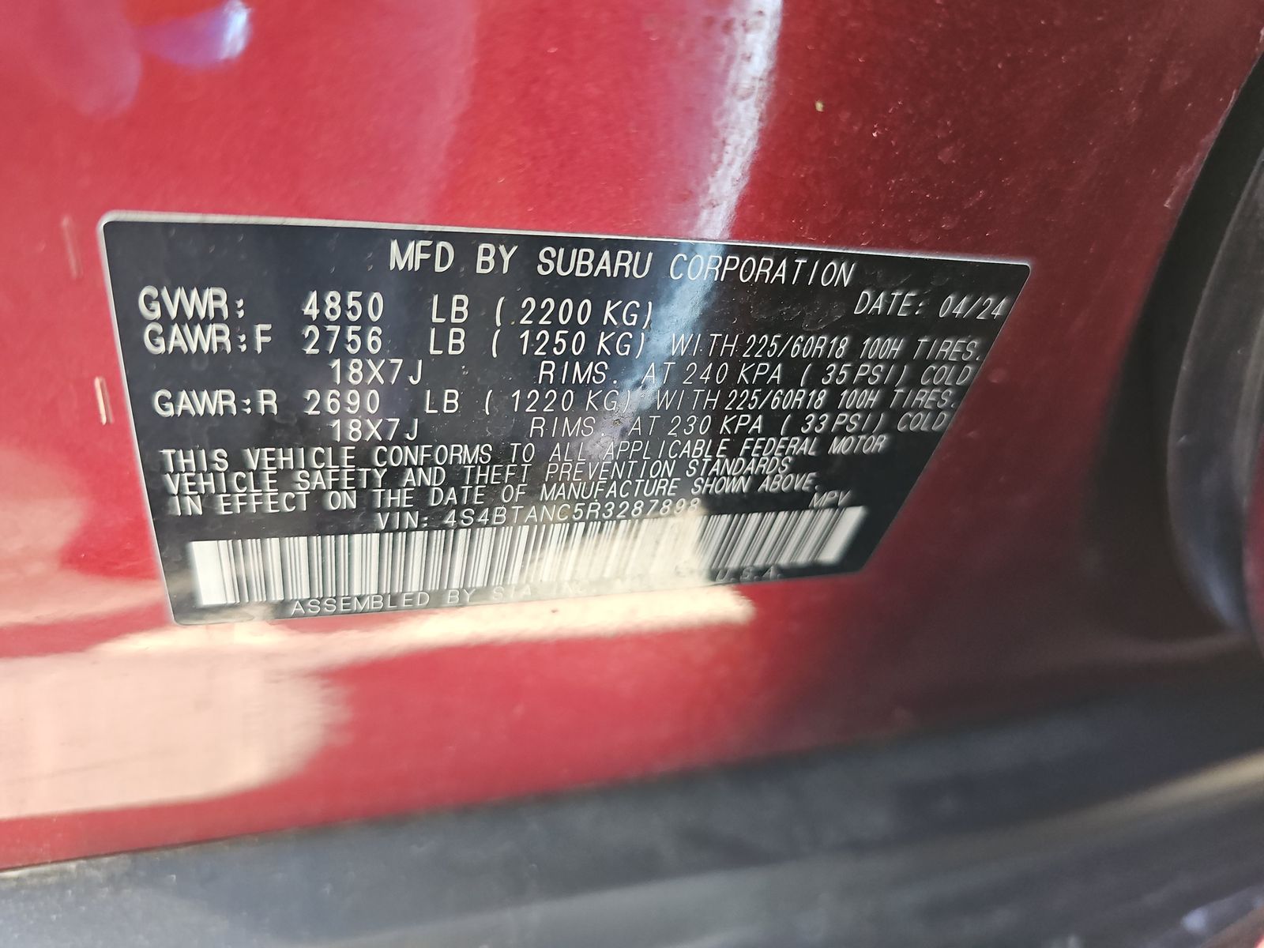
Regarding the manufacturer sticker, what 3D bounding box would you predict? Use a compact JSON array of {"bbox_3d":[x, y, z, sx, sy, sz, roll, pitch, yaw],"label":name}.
[{"bbox_3d":[-0.003,-0.003,0.096,0.094,0.052,0.001,-2,42,-20],"label":"manufacturer sticker"}]

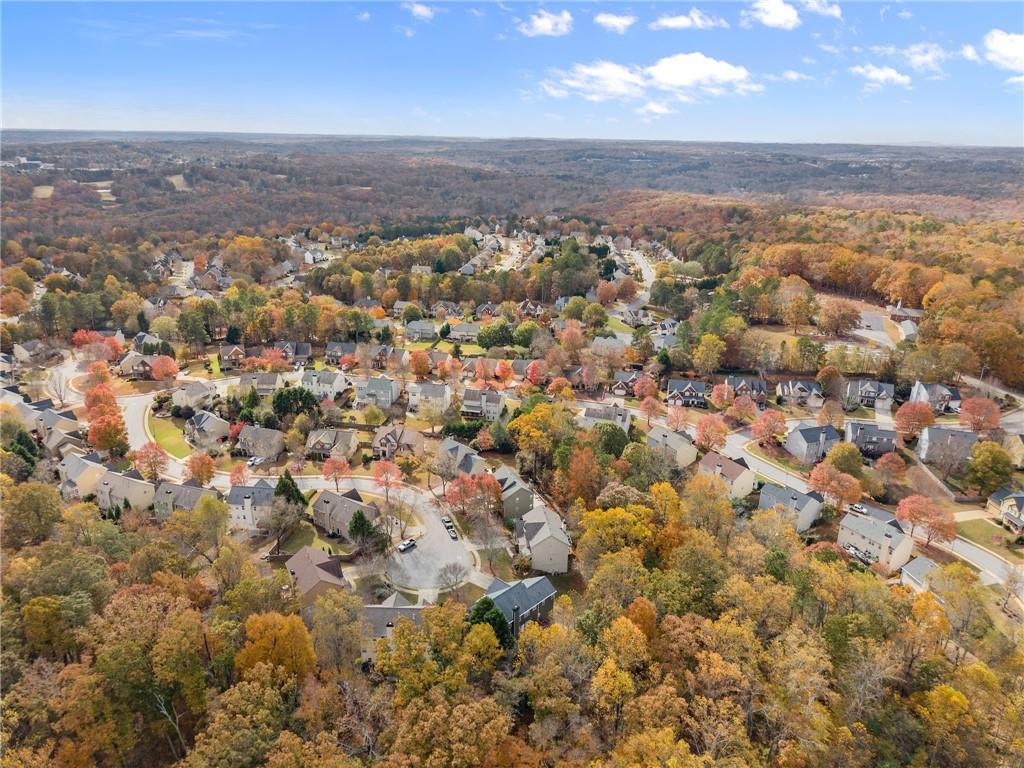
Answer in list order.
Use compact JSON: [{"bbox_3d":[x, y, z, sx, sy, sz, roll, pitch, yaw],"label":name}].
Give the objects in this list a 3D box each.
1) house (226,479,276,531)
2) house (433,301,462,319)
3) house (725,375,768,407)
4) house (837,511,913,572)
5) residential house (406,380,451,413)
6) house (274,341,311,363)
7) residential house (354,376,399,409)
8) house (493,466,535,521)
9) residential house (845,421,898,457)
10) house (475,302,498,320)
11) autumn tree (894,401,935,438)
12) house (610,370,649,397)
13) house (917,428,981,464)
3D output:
[{"bbox_3d":[-74.246,35.474,207.668,13.000,11.200,10.800,2,19,4],"label":"house"},{"bbox_3d":[-39.989,-46.419,442.870,16.000,9.200,11.500,2,19,4],"label":"house"},{"bbox_3d":[104.940,2.030,317.000,16.500,9.500,10.500,5,20,12],"label":"house"},{"bbox_3d":[100.498,43.233,195.677,10.800,10.200,14.700,-11,23,-31],"label":"house"},{"bbox_3d":[-34.810,5.120,298.480,15.200,11.300,10.000,3,19,5],"label":"residential house"},{"bbox_3d":[-111.022,-17.674,363.293,15.800,9.300,11.500,0,19,-3],"label":"house"},{"bbox_3d":[-57.490,3.190,303.280,15.400,11.000,10.500,3,19,7],"label":"residential house"},{"bbox_3d":[-0.320,32.230,215.110,10.890,9.140,15.260,-5,20,-16],"label":"house"},{"bbox_3d":[137.710,20.250,273.090,15.400,10.000,11.190,5,20,12],"label":"residential house"},{"bbox_3d":[-14.090,-43.440,424.690,12.600,9.000,10.800,3,19,4],"label":"house"},{"bbox_3d":[150.680,13.560,264.200,12.200,12.600,12.200,1,19,0],"label":"autumn tree"},{"bbox_3d":[54.492,-0.274,324.566,15.500,9.500,11.500,2,19,4],"label":"house"},{"bbox_3d":[164.850,21.850,269.460,15.300,10.300,11.350,6,20,14],"label":"house"}]

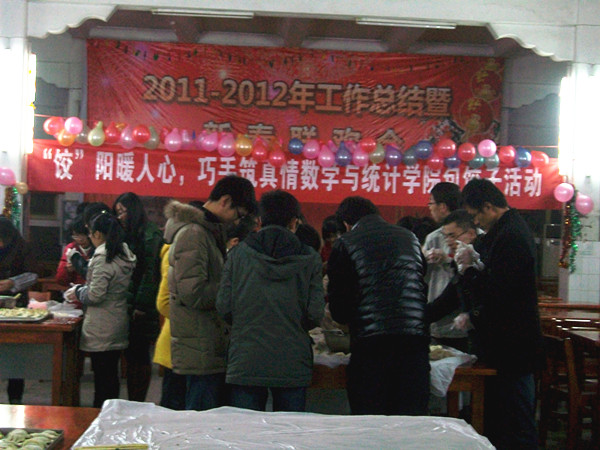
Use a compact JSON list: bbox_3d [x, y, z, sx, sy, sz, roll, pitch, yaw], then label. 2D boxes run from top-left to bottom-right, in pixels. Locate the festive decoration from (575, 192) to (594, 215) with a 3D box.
[{"bbox_3d":[3.454,-0.258,13.024,0.224,0.273,0.220,2,1,-4],"label":"festive decoration"}]

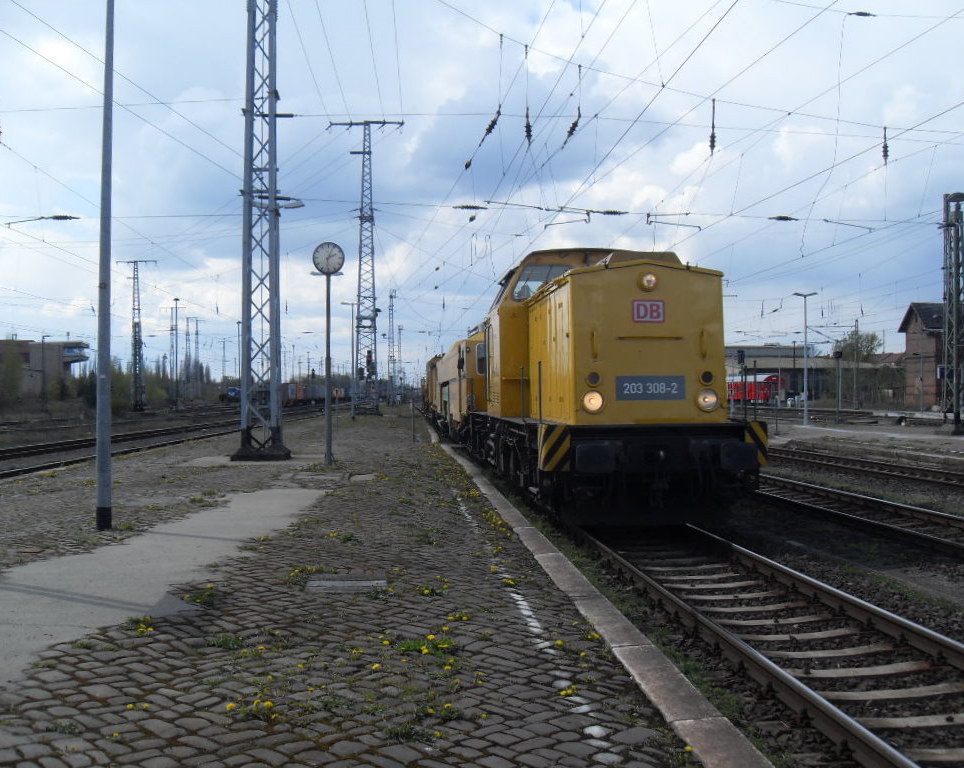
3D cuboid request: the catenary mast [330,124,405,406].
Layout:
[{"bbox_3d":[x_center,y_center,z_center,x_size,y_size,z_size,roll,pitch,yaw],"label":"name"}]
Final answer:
[{"bbox_3d":[-7.958,-8.026,69.000,5.050,20.200,1.600,0,-1,-5],"label":"catenary mast"}]

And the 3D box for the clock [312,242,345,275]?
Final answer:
[{"bbox_3d":[-3.223,-2.645,21.200,0.660,0.660,0.200,0,-1,-5],"label":"clock"}]

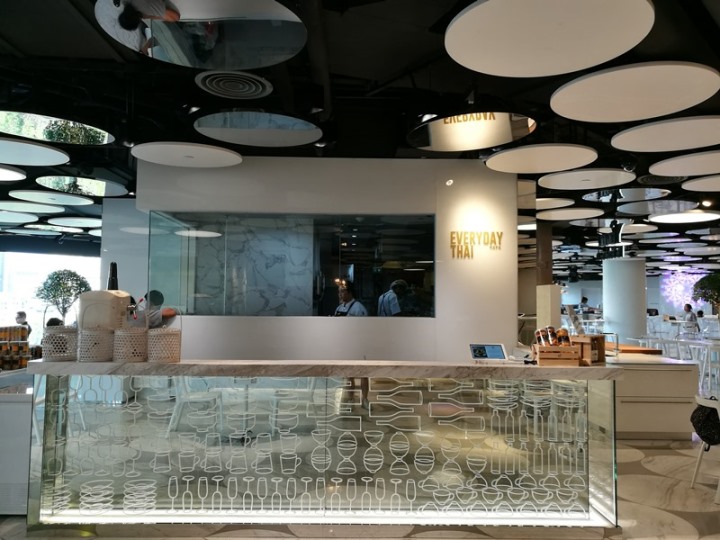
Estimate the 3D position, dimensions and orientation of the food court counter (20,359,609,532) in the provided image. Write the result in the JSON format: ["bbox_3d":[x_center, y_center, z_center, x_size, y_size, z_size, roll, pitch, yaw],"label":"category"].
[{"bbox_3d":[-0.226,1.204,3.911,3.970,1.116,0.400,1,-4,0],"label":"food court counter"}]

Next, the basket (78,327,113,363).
[{"bbox_3d":[-1.841,0.520,3.922,0.218,0.222,0.218,1,-4,0],"label":"basket"}]

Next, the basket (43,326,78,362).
[{"bbox_3d":[-2.087,0.514,3.921,0.216,0.230,0.216,1,-4,0],"label":"basket"}]

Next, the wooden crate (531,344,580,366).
[{"bbox_3d":[1.356,0.591,3.888,0.272,0.131,0.180,0,-4,2],"label":"wooden crate"}]

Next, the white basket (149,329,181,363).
[{"bbox_3d":[-1.367,0.523,3.927,0.214,0.225,0.214,1,-4,0],"label":"white basket"}]

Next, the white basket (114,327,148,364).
[{"bbox_3d":[-1.595,0.519,3.923,0.218,0.228,0.218,1,-4,0],"label":"white basket"}]

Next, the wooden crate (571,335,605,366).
[{"bbox_3d":[1.594,0.562,3.922,0.120,0.197,0.215,2,-4,-18],"label":"wooden crate"}]

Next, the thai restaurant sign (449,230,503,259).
[{"bbox_3d":[1.218,-0.259,5.815,0.545,0.272,0.035,1,-4,0],"label":"thai restaurant sign"}]

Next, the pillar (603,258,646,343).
[{"bbox_3d":[7.217,1.144,15.299,1.061,2.789,1.061,1,-4,0],"label":"pillar"}]

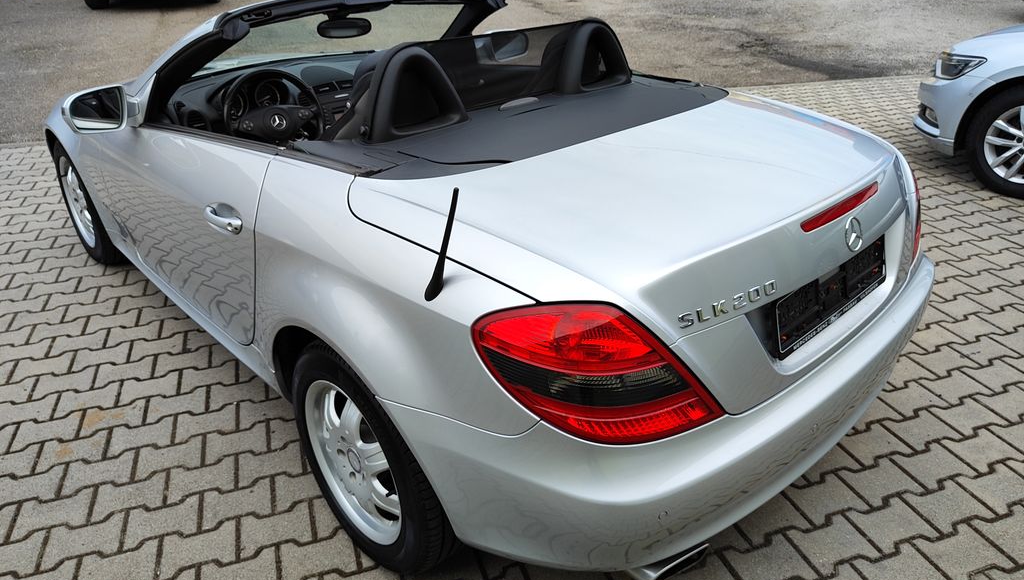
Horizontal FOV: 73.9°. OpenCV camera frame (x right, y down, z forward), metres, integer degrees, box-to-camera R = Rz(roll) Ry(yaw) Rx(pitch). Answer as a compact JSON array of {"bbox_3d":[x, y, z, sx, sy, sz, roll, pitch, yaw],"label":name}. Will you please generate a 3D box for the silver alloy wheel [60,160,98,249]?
[{"bbox_3d":[-2.008,-0.439,3.308,0.170,0.440,0.440,-23,36,-37],"label":"silver alloy wheel"}]

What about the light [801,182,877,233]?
[{"bbox_3d":[0.703,-0.179,1.448,0.360,0.033,0.040,-23,36,-37],"label":"light"}]

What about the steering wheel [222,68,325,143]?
[{"bbox_3d":[-0.896,-0.643,2.575,0.375,0.375,0.110,-23,13,-37],"label":"steering wheel"}]

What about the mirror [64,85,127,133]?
[{"bbox_3d":[-1.491,-0.649,2.427,0.205,0.160,0.120,-23,36,-37],"label":"mirror"}]

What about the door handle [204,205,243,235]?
[{"bbox_3d":[-0.750,-0.179,1.765,0.050,0.055,0.220,-23,36,-37],"label":"door handle"}]

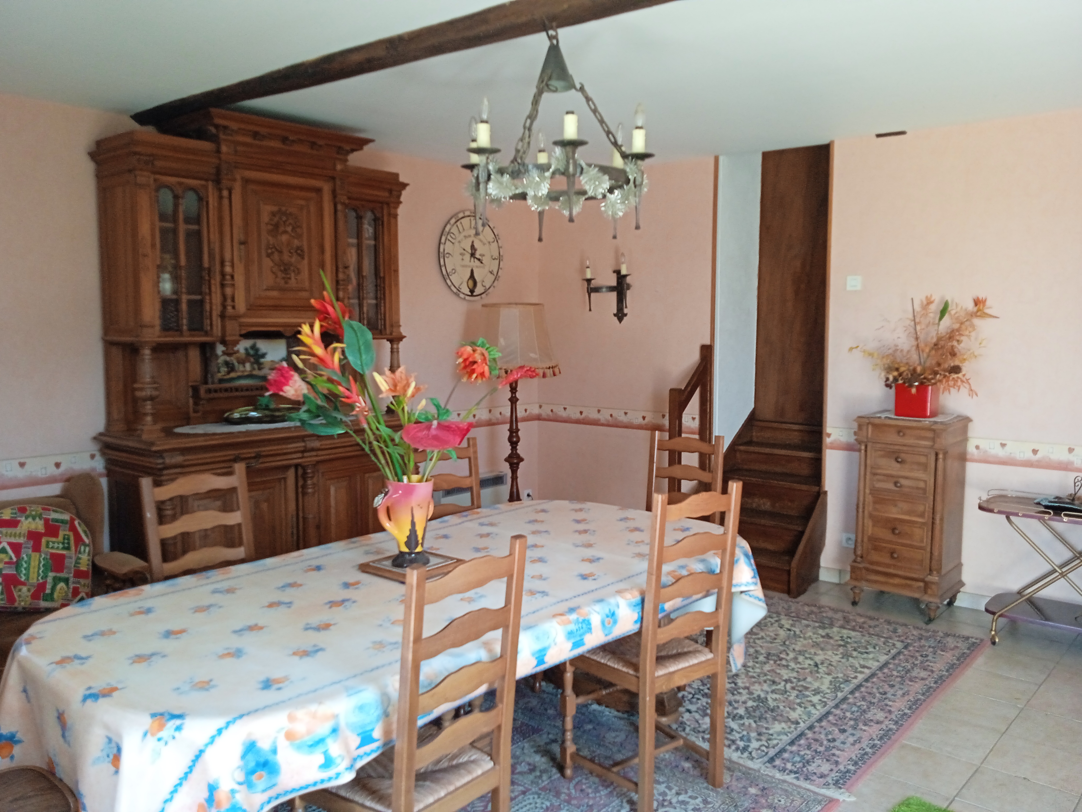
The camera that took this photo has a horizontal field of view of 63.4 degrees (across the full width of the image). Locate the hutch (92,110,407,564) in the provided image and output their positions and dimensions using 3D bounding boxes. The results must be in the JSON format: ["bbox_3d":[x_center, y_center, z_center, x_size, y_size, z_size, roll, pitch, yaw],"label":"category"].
[{"bbox_3d":[-1.349,-0.145,4.552,0.602,2.493,1.669,5,7,40],"label":"hutch"}]

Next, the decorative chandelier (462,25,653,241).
[{"bbox_3d":[0.042,-0.861,2.736,0.651,0.636,0.586,2,6,21],"label":"decorative chandelier"}]

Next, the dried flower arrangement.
[{"bbox_3d":[1.980,-0.324,4.573,0.640,0.500,0.390,5,7,41],"label":"dried flower arrangement"}]

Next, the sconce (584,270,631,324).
[{"bbox_3d":[0.490,-0.774,5.974,0.390,0.420,0.200,5,7,41],"label":"sconce"}]

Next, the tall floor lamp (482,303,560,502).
[{"bbox_3d":[-0.164,0.201,5.293,0.530,1.634,0.530,0,5,0],"label":"tall floor lamp"}]

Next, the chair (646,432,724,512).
[{"bbox_3d":[0.554,0.634,3.961,0.440,1.000,0.460,4,6,36],"label":"chair"}]

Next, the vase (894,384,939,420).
[{"bbox_3d":[1.984,-0.033,4.635,0.172,0.168,0.172,5,7,41],"label":"vase"}]

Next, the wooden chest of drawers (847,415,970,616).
[{"bbox_3d":[1.975,0.573,4.698,0.477,1.035,0.416,5,7,42],"label":"wooden chest of drawers"}]

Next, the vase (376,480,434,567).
[{"bbox_3d":[-0.439,0.369,2.829,0.183,0.270,0.165,-1,6,-9],"label":"vase"}]

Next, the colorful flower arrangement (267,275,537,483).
[{"bbox_3d":[-0.442,-0.086,2.782,0.817,0.632,0.520,-1,6,-9],"label":"colorful flower arrangement"}]

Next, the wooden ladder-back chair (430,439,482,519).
[{"bbox_3d":[-0.288,0.660,3.642,0.440,1.000,0.460,-5,7,-43],"label":"wooden ladder-back chair"}]

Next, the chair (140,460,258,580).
[{"bbox_3d":[-1.014,0.747,2.898,0.431,1.036,0.444,4,7,38],"label":"chair"}]

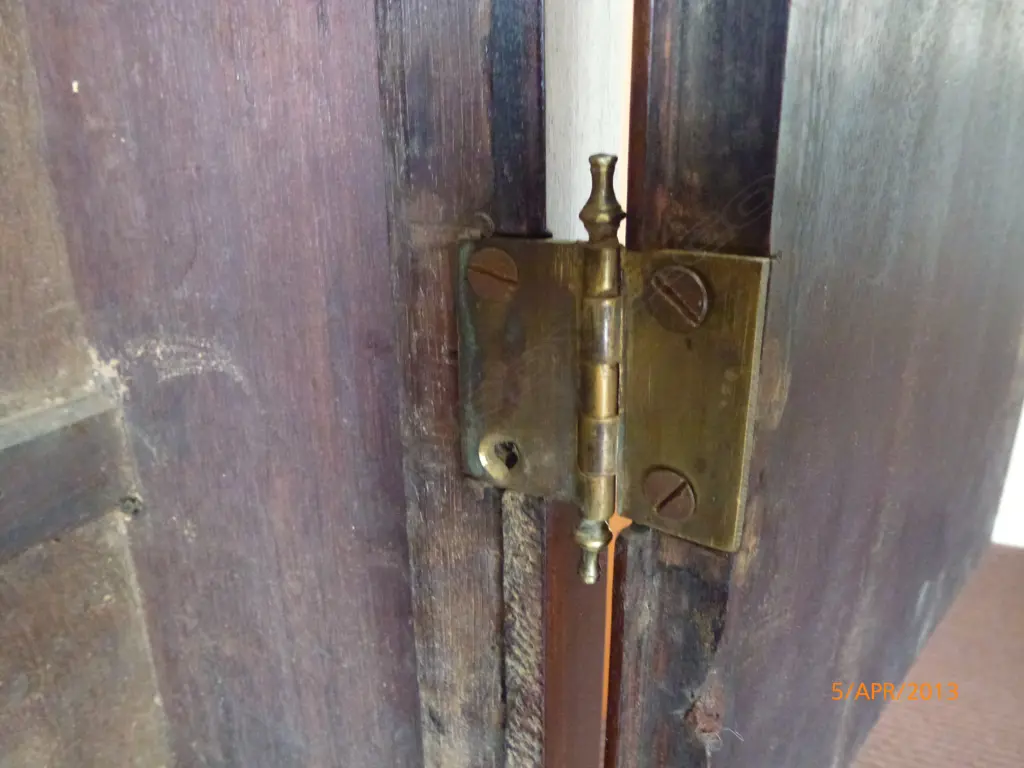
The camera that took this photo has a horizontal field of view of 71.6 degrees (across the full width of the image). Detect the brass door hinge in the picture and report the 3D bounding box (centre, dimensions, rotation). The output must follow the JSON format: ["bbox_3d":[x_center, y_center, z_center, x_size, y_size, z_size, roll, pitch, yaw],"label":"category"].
[{"bbox_3d":[0.017,0.000,0.167,0.076,0.103,0.010,9,18,28],"label":"brass door hinge"}]

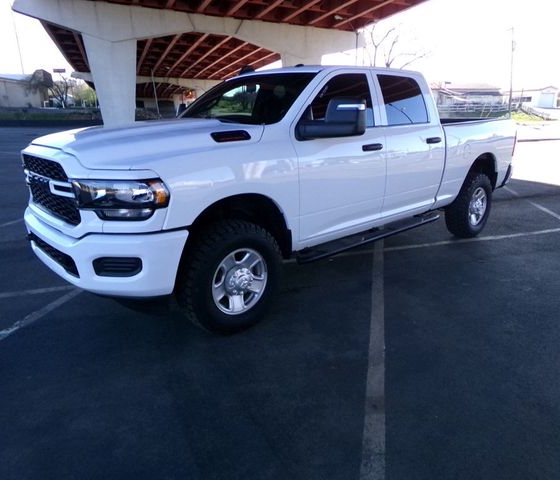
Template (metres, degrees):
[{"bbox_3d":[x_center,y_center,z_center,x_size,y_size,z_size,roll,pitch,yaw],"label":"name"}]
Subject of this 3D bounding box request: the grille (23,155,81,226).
[{"bbox_3d":[-1.667,-0.380,3.176,0.130,0.420,1.140,-15,21,-40],"label":"grille"}]

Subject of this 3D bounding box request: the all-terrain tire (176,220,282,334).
[{"bbox_3d":[-0.361,0.288,3.367,0.840,0.840,0.280,-15,21,-40],"label":"all-terrain tire"}]

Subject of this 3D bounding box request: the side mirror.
[{"bbox_3d":[0.374,-0.906,3.327,0.330,0.300,0.400,-15,21,-40],"label":"side mirror"}]

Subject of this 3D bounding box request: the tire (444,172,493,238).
[{"bbox_3d":[2.469,-0.451,5.780,0.840,0.840,0.280,-15,21,-40],"label":"tire"}]

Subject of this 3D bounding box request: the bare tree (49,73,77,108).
[{"bbox_3d":[-26.961,-18.532,55.000,3.500,4.300,3.300,-8,17,-24],"label":"bare tree"}]

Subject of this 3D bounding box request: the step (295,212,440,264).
[{"bbox_3d":[0.940,-0.068,4.341,2.180,0.095,0.190,-15,21,-40],"label":"step"}]

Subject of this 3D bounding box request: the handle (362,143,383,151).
[{"bbox_3d":[0.833,-0.834,4.005,0.270,0.065,0.060,-15,21,-40],"label":"handle"}]

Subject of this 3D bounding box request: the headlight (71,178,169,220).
[{"bbox_3d":[-0.998,-0.258,2.807,0.430,0.230,0.410,-15,21,-40],"label":"headlight"}]

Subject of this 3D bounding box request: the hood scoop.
[{"bbox_3d":[-0.357,-0.750,3.186,0.320,0.085,0.080,-15,21,-40],"label":"hood scoop"}]

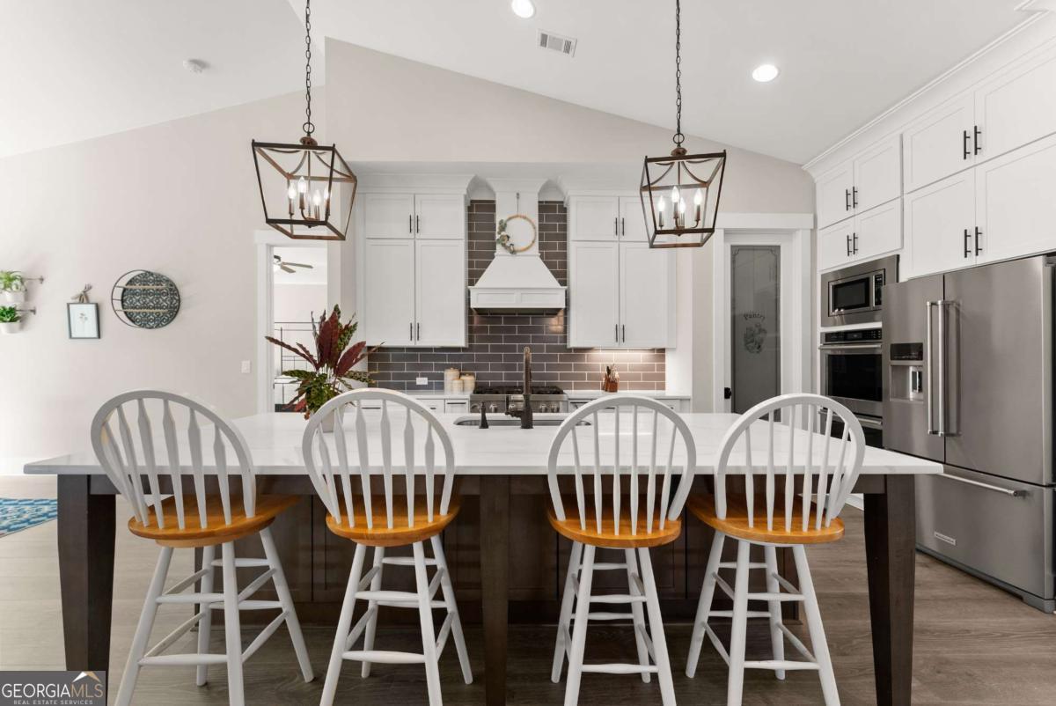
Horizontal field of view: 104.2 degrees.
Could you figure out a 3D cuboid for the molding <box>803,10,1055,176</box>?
[{"bbox_3d":[2.596,-1.646,2.913,0.120,0.110,1.680,0,0,-2],"label":"molding"}]

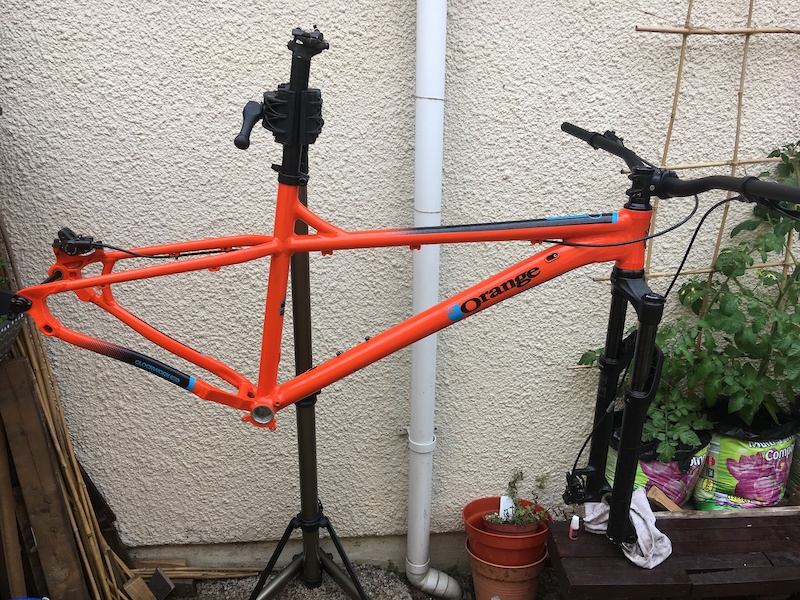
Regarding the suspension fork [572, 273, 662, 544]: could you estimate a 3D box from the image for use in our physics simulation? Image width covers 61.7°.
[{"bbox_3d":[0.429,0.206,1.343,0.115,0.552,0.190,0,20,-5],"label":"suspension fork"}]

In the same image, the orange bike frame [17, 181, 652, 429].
[{"bbox_3d":[-0.094,0.009,1.226,1.090,0.458,0.168,-1,20,-4],"label":"orange bike frame"}]

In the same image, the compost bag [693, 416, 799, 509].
[{"bbox_3d":[1.008,0.432,1.960,0.245,0.230,0.240,-5,21,-16],"label":"compost bag"}]

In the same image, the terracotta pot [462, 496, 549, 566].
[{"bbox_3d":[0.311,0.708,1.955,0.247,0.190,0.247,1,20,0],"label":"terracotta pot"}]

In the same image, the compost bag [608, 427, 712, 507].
[{"bbox_3d":[0.736,0.445,1.946,0.250,0.210,0.240,-5,21,-16],"label":"compost bag"}]

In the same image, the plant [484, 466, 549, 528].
[{"bbox_3d":[0.326,0.547,1.893,0.180,0.180,0.160,-1,20,-5],"label":"plant"}]

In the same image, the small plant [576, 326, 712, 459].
[{"bbox_3d":[0.677,0.248,1.840,0.360,0.360,0.290,-1,20,-5],"label":"small plant"}]

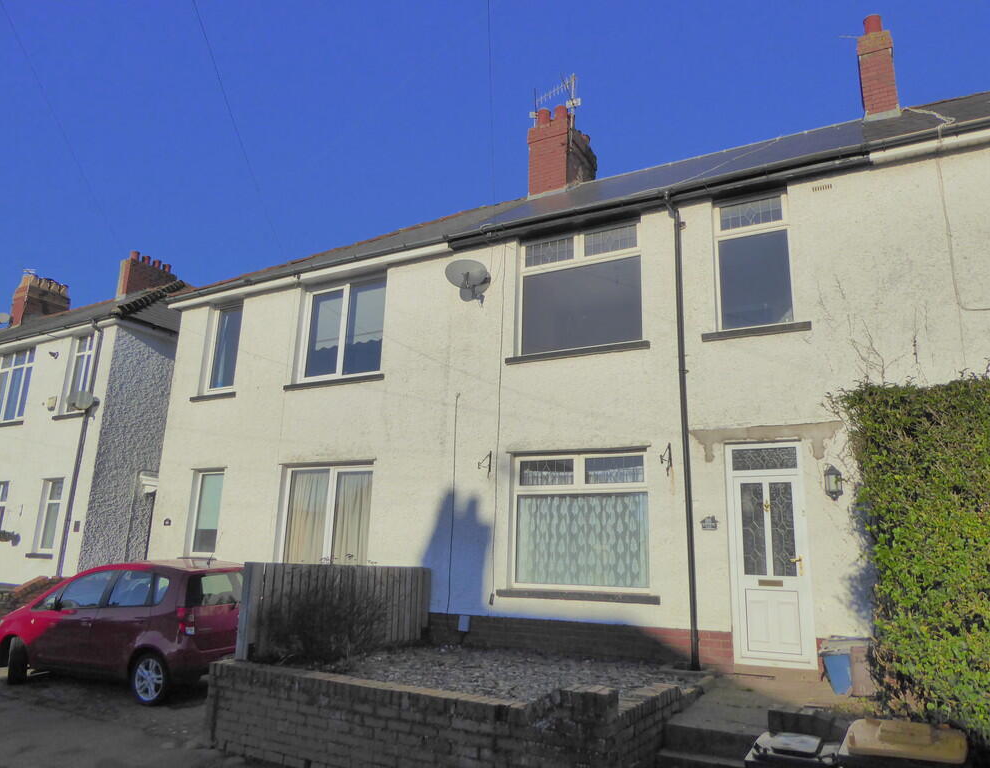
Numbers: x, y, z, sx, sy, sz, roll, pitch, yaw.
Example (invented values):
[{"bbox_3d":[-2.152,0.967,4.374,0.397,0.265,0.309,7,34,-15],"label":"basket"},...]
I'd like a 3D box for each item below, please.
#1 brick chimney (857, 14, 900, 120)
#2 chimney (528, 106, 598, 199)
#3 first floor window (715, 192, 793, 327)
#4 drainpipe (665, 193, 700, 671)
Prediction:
[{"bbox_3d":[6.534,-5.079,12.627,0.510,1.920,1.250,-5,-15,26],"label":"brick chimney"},{"bbox_3d":[1.424,-4.442,15.403,0.860,1.880,1.700,-5,-15,26],"label":"chimney"},{"bbox_3d":[3.194,-1.535,9.143,0.880,1.760,0.110,-5,-15,26],"label":"first floor window"},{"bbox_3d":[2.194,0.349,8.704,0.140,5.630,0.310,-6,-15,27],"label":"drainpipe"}]

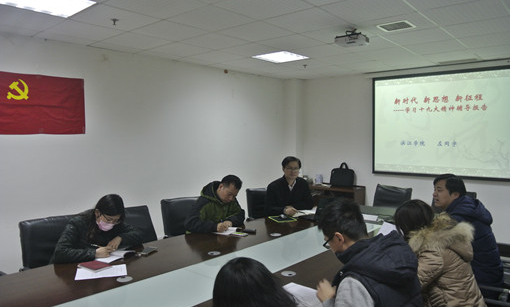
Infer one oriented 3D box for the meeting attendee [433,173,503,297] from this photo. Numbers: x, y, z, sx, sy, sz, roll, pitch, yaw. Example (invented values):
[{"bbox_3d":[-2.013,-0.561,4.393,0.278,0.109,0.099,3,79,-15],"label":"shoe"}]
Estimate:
[{"bbox_3d":[1.371,0.813,2.649,0.720,1.330,0.560,1,3,21],"label":"meeting attendee"}]

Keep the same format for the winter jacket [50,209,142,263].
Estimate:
[{"bbox_3d":[-1.203,0.735,2.870,0.660,0.600,0.700,3,5,43],"label":"winter jacket"}]

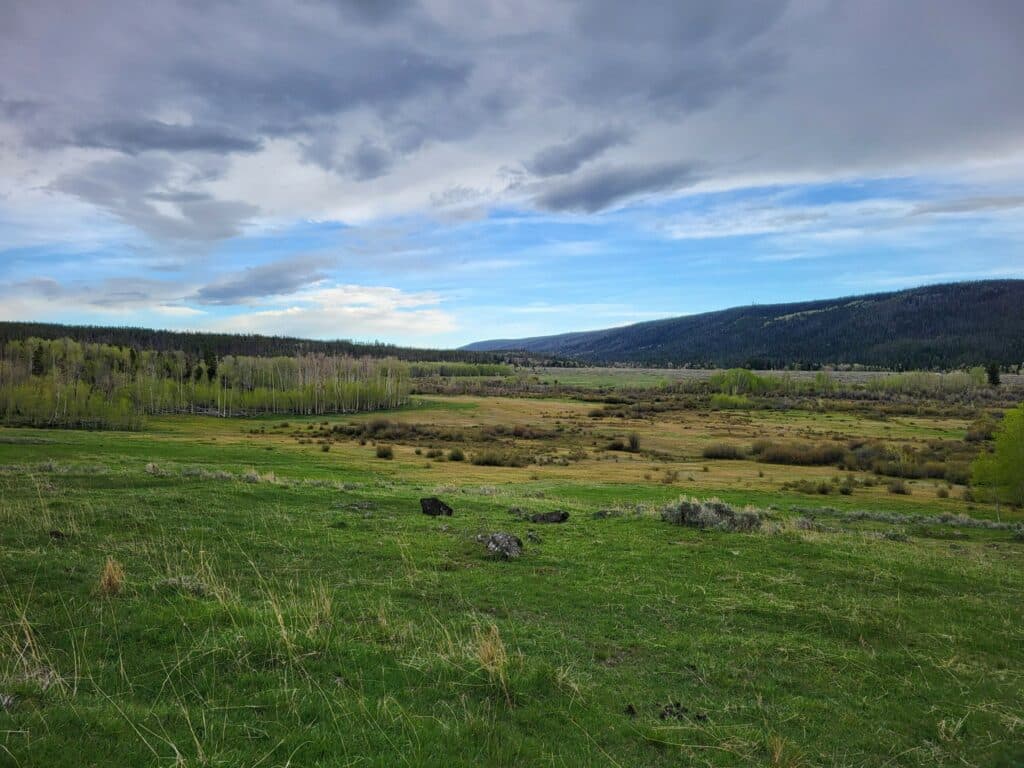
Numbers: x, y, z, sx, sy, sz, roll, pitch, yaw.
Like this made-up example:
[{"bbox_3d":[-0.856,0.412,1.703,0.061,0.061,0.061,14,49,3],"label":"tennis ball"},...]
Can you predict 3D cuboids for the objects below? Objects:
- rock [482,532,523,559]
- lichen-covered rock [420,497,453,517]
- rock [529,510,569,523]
[{"bbox_3d":[-0.109,1.848,8.800,0.440,0.250,0.380,0,2,0],"label":"rock"},{"bbox_3d":[-1.207,1.959,12.300,0.500,0.280,0.360,0,2,0],"label":"lichen-covered rock"},{"bbox_3d":[0.560,2.033,11.800,0.600,0.160,0.360,0,2,0],"label":"rock"}]

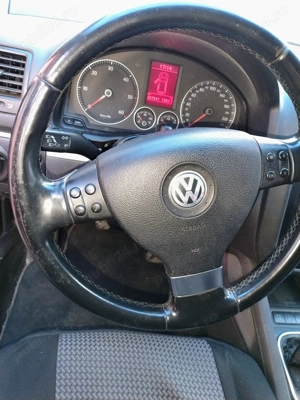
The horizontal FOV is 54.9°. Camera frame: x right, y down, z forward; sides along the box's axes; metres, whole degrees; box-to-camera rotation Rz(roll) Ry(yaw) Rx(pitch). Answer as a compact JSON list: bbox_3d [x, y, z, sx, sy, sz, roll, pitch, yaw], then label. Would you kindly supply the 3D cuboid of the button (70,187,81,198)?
[{"bbox_3d":[-0.079,-0.008,0.307,0.011,0.011,0.005,-11,13,-5],"label":"button"}]

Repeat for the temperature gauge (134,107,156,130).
[{"bbox_3d":[-0.008,-0.145,0.517,0.041,0.041,0.010,7,15,-10],"label":"temperature gauge"}]

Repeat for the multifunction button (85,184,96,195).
[{"bbox_3d":[-0.063,-0.011,0.306,0.011,0.011,0.005,-11,13,-5],"label":"multifunction button"}]

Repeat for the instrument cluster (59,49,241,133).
[{"bbox_3d":[0.022,-0.183,0.513,0.320,0.150,0.050,7,15,-10],"label":"instrument cluster"}]

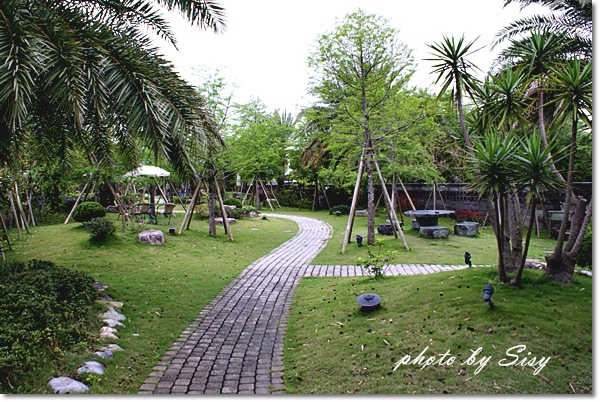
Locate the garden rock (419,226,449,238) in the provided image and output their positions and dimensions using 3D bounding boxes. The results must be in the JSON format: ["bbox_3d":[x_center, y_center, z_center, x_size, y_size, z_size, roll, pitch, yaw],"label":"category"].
[{"bbox_3d":[4.058,0.958,13.700,0.870,0.340,0.600,1,3,16],"label":"garden rock"}]

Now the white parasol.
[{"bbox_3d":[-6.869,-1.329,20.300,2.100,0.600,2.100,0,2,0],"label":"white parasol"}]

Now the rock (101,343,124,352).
[{"bbox_3d":[-1.822,1.424,4.380,0.235,0.075,0.160,0,2,0],"label":"rock"}]

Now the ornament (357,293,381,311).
[{"bbox_3d":[0.844,1.250,5.550,0.295,0.210,0.295,0,2,0],"label":"ornament"}]

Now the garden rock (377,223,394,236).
[{"bbox_3d":[2.754,0.898,14.300,0.600,0.360,0.550,0,3,11],"label":"garden rock"}]

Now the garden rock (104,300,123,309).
[{"bbox_3d":[-2.187,1.217,5.300,0.210,0.080,0.190,-1,3,-22],"label":"garden rock"}]

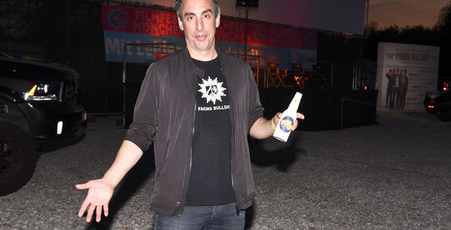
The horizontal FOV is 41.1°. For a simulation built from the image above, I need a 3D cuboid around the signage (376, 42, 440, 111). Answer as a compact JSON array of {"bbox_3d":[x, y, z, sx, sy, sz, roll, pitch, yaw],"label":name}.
[{"bbox_3d":[8.530,-1.717,27.811,4.040,3.010,0.330,-1,5,-36],"label":"signage"}]

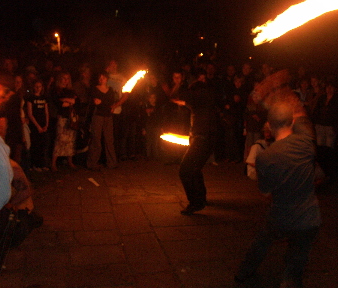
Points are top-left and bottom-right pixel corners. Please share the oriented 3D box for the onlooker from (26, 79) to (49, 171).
[{"bbox_3d":[-2.287,-0.305,7.431,0.430,1.572,0.280,-2,9,-14],"label":"onlooker"}]

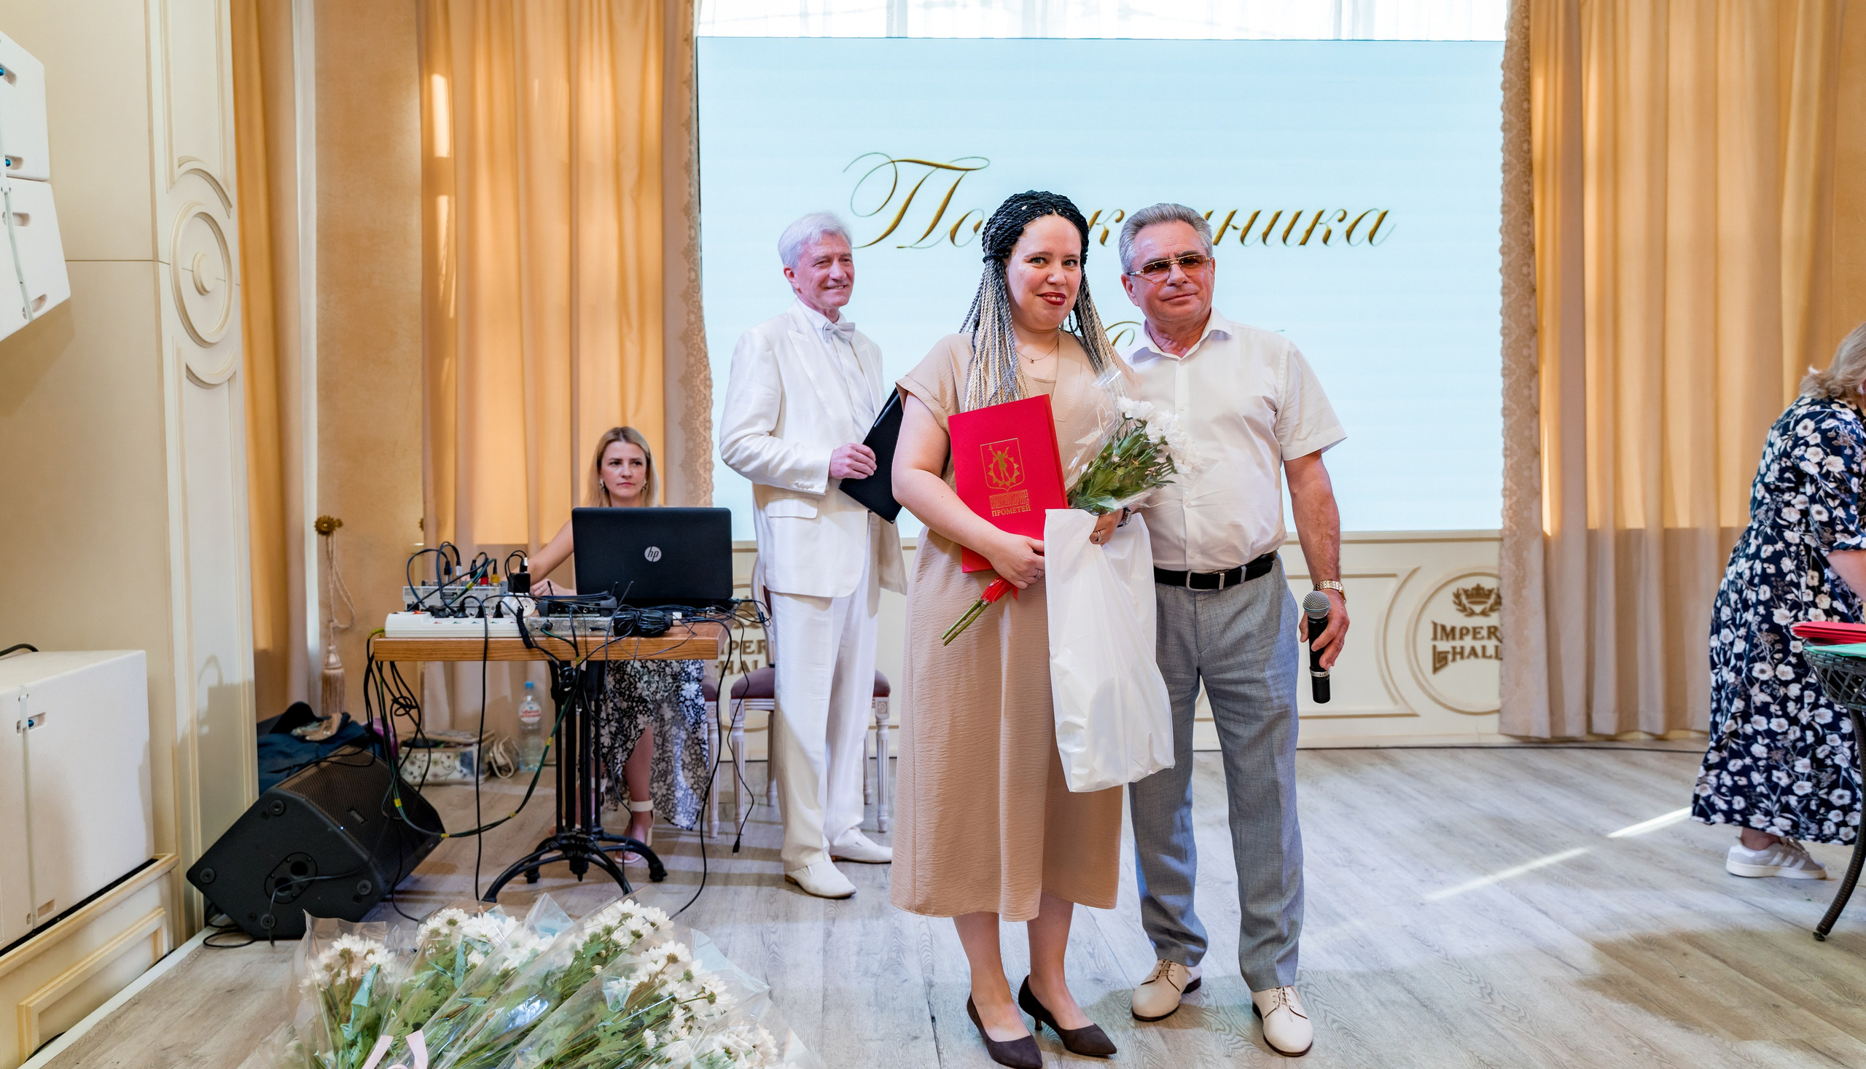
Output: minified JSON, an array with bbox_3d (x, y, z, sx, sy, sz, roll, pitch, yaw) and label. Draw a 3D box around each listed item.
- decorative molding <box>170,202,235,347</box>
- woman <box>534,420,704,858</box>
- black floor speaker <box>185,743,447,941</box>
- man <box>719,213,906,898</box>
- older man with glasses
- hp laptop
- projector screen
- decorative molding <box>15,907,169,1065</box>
[{"bbox_3d":[-1.824,-0.652,3.620,0.030,0.360,0.365,0,3,-4],"label":"decorative molding"},{"bbox_3d":[-0.965,0.298,4.463,0.500,1.252,0.720,0,3,-1],"label":"woman"},{"bbox_3d":[-1.571,0.818,3.808,0.376,0.348,0.600,42,0,-5],"label":"black floor speaker"},{"bbox_3d":[-0.335,0.038,3.987,0.500,1.821,0.420,-3,4,-36],"label":"man"},{"bbox_3d":[0.609,0.169,2.950,0.550,1.672,0.380,0,3,12],"label":"older man with glasses"},{"bbox_3d":[-0.723,0.053,3.820,0.395,0.250,0.330,0,3,-3],"label":"hp laptop"},{"bbox_3d":[0.675,-0.958,5.667,3.170,1.920,0.090,0,3,-4],"label":"projector screen"},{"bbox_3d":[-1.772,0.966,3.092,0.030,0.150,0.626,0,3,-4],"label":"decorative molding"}]

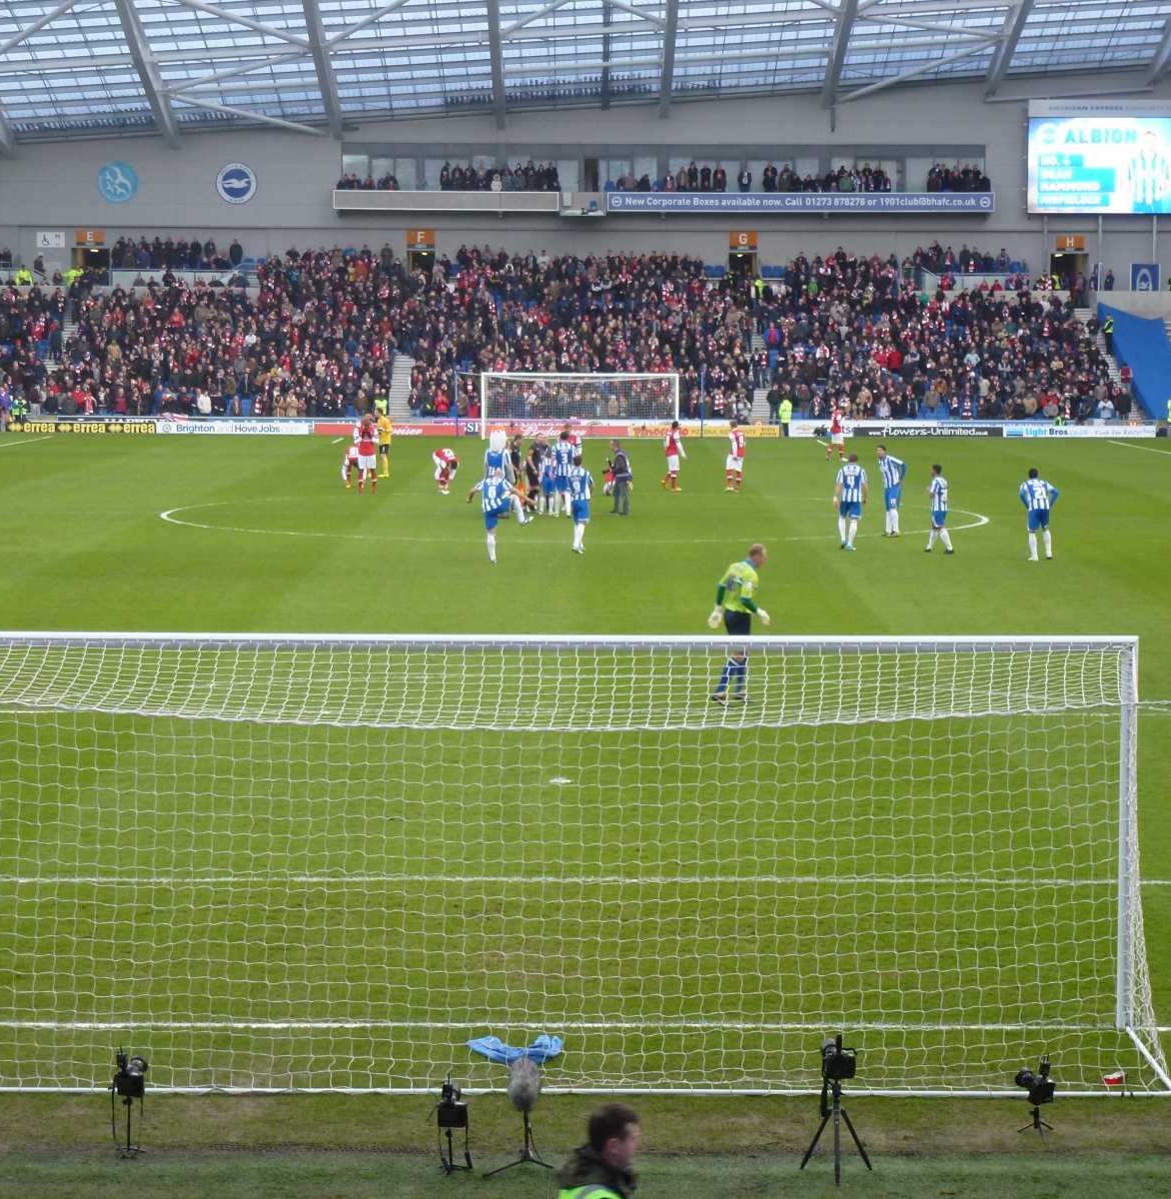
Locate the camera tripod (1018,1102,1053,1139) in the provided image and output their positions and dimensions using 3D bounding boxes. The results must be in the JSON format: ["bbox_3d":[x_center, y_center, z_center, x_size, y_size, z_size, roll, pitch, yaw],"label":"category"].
[{"bbox_3d":[2.533,2.928,16.887,0.200,0.170,0.180,0,5,0],"label":"camera tripod"}]

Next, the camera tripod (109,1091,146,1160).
[{"bbox_3d":[-2.500,2.852,16.384,0.200,0.350,0.200,0,5,0],"label":"camera tripod"}]

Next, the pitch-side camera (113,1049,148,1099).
[{"bbox_3d":[-2.482,2.611,16.410,0.160,0.230,0.190,2,13,14],"label":"pitch-side camera"}]

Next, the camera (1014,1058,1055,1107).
[{"bbox_3d":[2.519,2.712,16.820,0.170,0.220,0.240,-4,15,-40],"label":"camera"}]

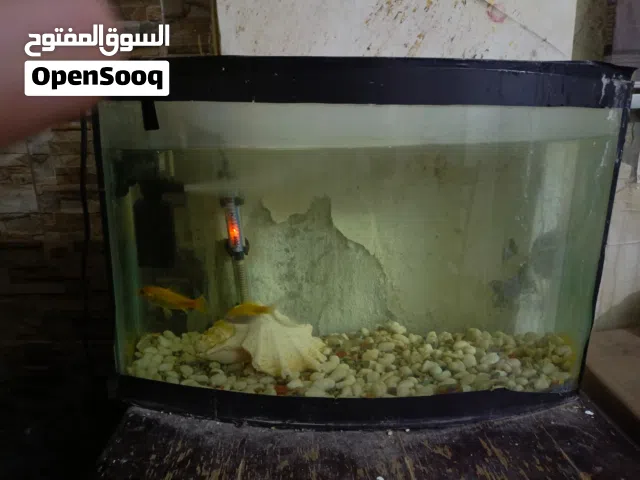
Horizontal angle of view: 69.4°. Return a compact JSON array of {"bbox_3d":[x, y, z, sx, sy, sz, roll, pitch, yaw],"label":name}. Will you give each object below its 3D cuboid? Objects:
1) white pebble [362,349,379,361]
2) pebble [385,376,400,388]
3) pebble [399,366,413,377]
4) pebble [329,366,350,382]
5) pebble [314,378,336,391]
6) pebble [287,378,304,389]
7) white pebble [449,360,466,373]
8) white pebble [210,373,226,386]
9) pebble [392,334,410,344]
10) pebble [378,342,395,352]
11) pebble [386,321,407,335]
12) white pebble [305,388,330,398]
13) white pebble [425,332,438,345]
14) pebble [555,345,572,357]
[{"bbox_3d":[0.075,0.170,0.687,0.023,0.018,0.019,1,13,0],"label":"white pebble"},{"bbox_3d":[0.095,0.186,0.603,0.020,0.015,0.018,4,13,10],"label":"pebble"},{"bbox_3d":[0.123,0.190,0.664,0.020,0.015,0.017,2,13,0],"label":"pebble"},{"bbox_3d":[0.025,0.170,0.590,0.027,0.021,0.024,1,12,0],"label":"pebble"},{"bbox_3d":[0.006,0.195,0.624,0.032,0.018,0.028,2,13,0],"label":"pebble"},{"bbox_3d":[-0.032,0.188,0.605,0.023,0.012,0.019,1,13,0],"label":"pebble"},{"bbox_3d":[0.195,0.179,0.654,0.025,0.016,0.021,1,13,0],"label":"white pebble"},{"bbox_3d":[-0.139,0.191,0.633,0.022,0.019,0.019,2,13,0],"label":"white pebble"},{"bbox_3d":[0.120,0.147,0.682,0.026,0.013,0.021,1,12,0],"label":"pebble"},{"bbox_3d":[0.097,0.157,0.676,0.023,0.013,0.019,4,13,9],"label":"pebble"},{"bbox_3d":[0.122,0.139,0.731,0.030,0.020,0.025,4,13,10],"label":"pebble"},{"bbox_3d":[-0.003,0.201,0.600,0.034,0.019,0.029,2,13,0],"label":"white pebble"},{"bbox_3d":[0.171,0.150,0.704,0.020,0.019,0.019,5,14,15],"label":"white pebble"},{"bbox_3d":[0.372,0.169,0.706,0.028,0.016,0.023,2,13,0],"label":"pebble"}]

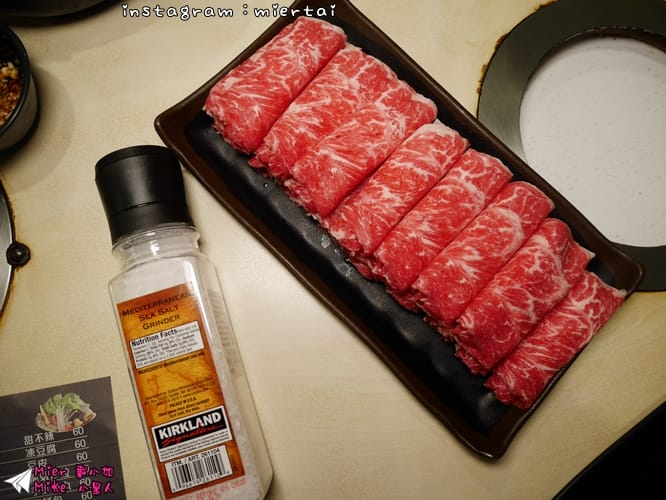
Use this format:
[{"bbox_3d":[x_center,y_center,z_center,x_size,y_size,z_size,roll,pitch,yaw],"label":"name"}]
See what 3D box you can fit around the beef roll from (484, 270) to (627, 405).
[{"bbox_3d":[0.142,0.053,0.302,0.097,0.028,0.039,-43,85,-11],"label":"beef roll"}]

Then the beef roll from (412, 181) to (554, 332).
[{"bbox_3d":[0.098,0.002,0.309,0.039,0.028,0.097,44,79,4],"label":"beef roll"}]

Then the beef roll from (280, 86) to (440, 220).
[{"bbox_3d":[0.018,-0.069,0.316,0.097,0.028,0.039,-44,86,-11],"label":"beef roll"}]

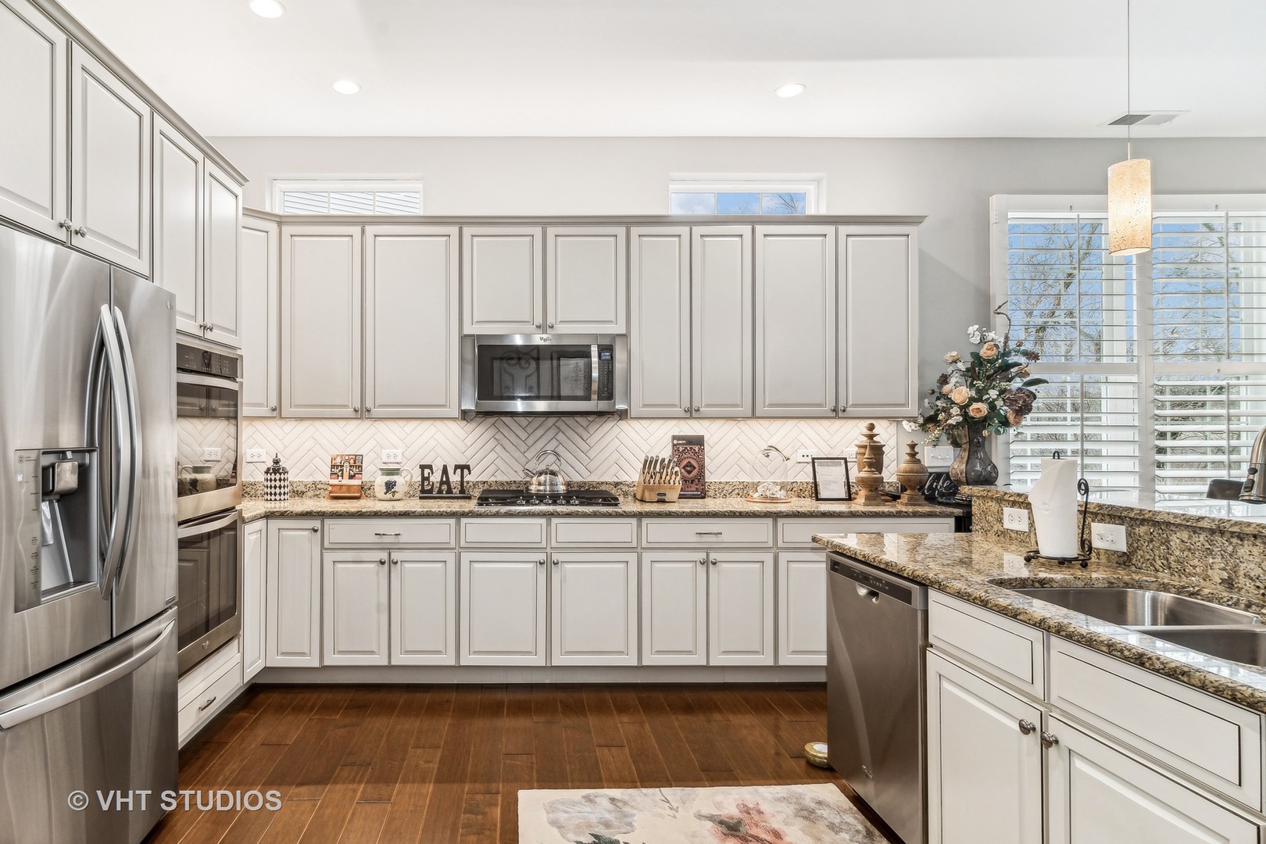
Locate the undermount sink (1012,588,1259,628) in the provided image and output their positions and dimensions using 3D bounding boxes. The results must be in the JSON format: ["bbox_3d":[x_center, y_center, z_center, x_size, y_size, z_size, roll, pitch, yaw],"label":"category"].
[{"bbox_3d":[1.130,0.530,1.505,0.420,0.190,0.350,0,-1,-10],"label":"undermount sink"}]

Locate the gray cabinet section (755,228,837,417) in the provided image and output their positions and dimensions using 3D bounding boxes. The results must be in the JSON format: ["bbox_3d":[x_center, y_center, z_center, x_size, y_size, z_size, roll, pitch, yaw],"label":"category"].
[{"bbox_3d":[0.884,-0.550,3.615,0.448,1.042,0.330,0,0,0],"label":"gray cabinet section"}]

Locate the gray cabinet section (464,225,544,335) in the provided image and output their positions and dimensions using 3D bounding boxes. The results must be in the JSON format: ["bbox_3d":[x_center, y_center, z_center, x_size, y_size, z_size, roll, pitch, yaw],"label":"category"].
[{"bbox_3d":[-0.710,-0.773,3.615,0.445,0.585,0.330,0,0,0],"label":"gray cabinet section"}]

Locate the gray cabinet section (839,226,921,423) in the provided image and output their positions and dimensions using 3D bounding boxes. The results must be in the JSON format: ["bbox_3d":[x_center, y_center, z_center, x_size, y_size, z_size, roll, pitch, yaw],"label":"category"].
[{"bbox_3d":[1.340,-0.549,3.615,0.442,1.044,0.330,0,0,0],"label":"gray cabinet section"}]

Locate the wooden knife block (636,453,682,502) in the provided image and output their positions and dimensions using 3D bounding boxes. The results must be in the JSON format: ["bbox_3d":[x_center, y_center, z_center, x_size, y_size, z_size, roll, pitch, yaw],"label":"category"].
[{"bbox_3d":[0.148,0.316,3.630,0.230,0.270,0.160,0,0,-6],"label":"wooden knife block"}]

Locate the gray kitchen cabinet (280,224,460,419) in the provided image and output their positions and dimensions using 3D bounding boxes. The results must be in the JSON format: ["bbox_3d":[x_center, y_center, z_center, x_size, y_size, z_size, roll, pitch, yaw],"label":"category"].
[{"bbox_3d":[-1.455,-0.565,3.600,0.990,1.070,0.320,0,0,0],"label":"gray kitchen cabinet"}]

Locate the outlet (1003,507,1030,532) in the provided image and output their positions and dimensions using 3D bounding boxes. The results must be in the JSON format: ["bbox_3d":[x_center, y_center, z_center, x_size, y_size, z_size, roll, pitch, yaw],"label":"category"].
[{"bbox_3d":[1.312,0.334,2.165,0.015,0.072,0.113,0,-1,-10],"label":"outlet"}]

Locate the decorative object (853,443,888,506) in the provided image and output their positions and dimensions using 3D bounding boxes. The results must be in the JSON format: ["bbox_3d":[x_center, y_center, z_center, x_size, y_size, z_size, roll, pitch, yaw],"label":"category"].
[{"bbox_3d":[1.288,0.280,3.430,0.160,0.345,0.160,0,0,0],"label":"decorative object"}]

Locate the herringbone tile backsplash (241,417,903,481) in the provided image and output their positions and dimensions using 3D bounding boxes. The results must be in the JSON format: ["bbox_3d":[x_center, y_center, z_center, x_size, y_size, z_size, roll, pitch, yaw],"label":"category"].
[{"bbox_3d":[-0.400,0.161,3.735,4.000,0.380,0.025,0,0,0],"label":"herringbone tile backsplash"}]

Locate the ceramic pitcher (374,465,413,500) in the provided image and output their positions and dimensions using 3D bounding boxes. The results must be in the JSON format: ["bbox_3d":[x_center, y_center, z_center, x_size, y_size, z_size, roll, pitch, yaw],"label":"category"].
[{"bbox_3d":[-1.385,0.351,3.650,0.215,0.207,0.175,0,0,0],"label":"ceramic pitcher"}]

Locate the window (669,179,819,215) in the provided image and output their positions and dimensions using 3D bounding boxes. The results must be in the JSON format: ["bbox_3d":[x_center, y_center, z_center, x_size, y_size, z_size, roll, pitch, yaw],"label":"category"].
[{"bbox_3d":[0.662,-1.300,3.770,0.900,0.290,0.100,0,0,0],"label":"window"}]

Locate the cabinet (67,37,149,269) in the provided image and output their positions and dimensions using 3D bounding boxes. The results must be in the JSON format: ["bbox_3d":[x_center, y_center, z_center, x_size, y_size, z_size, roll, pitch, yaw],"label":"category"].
[{"bbox_3d":[-1.900,-0.800,1.970,0.500,0.590,0.395,0,-1,-10],"label":"cabinet"}]

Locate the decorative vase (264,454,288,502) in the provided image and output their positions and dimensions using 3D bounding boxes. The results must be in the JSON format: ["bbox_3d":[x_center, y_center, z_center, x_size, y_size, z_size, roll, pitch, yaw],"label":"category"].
[{"bbox_3d":[-2.035,0.310,3.610,0.136,0.270,0.136,0,-1,0],"label":"decorative vase"}]

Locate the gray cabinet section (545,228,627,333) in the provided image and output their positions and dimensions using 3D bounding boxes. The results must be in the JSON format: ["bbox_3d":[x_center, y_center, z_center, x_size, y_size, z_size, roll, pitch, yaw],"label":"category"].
[{"bbox_3d":[-0.253,-0.774,3.615,0.442,0.583,0.330,0,0,0],"label":"gray cabinet section"}]

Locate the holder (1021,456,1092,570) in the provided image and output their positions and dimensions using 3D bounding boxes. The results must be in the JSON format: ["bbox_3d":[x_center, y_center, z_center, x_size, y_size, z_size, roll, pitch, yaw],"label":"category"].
[{"bbox_3d":[1.285,0.265,1.915,0.210,0.330,0.190,0,0,0],"label":"holder"}]

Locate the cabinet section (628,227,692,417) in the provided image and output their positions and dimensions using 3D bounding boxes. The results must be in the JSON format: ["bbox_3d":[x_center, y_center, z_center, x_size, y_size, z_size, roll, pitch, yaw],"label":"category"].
[{"bbox_3d":[0.148,-0.543,3.615,0.340,1.038,0.330,0,0,0],"label":"cabinet section"}]

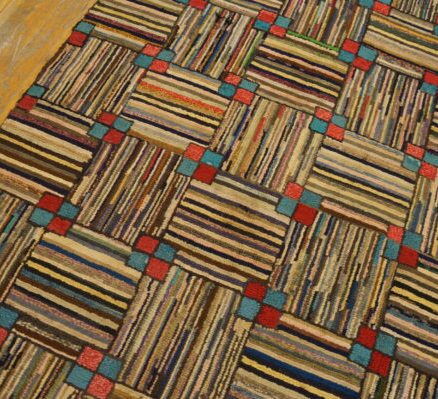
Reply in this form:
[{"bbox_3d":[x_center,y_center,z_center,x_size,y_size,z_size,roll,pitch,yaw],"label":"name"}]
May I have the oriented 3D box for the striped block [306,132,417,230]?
[{"bbox_3d":[0.362,-0.045,1.181,0.262,0.012,0.255,23,65,5],"label":"striped block"}]

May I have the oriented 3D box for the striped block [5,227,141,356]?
[{"bbox_3d":[-0.309,0.190,1.005,0.244,0.012,0.254,23,65,5],"label":"striped block"}]

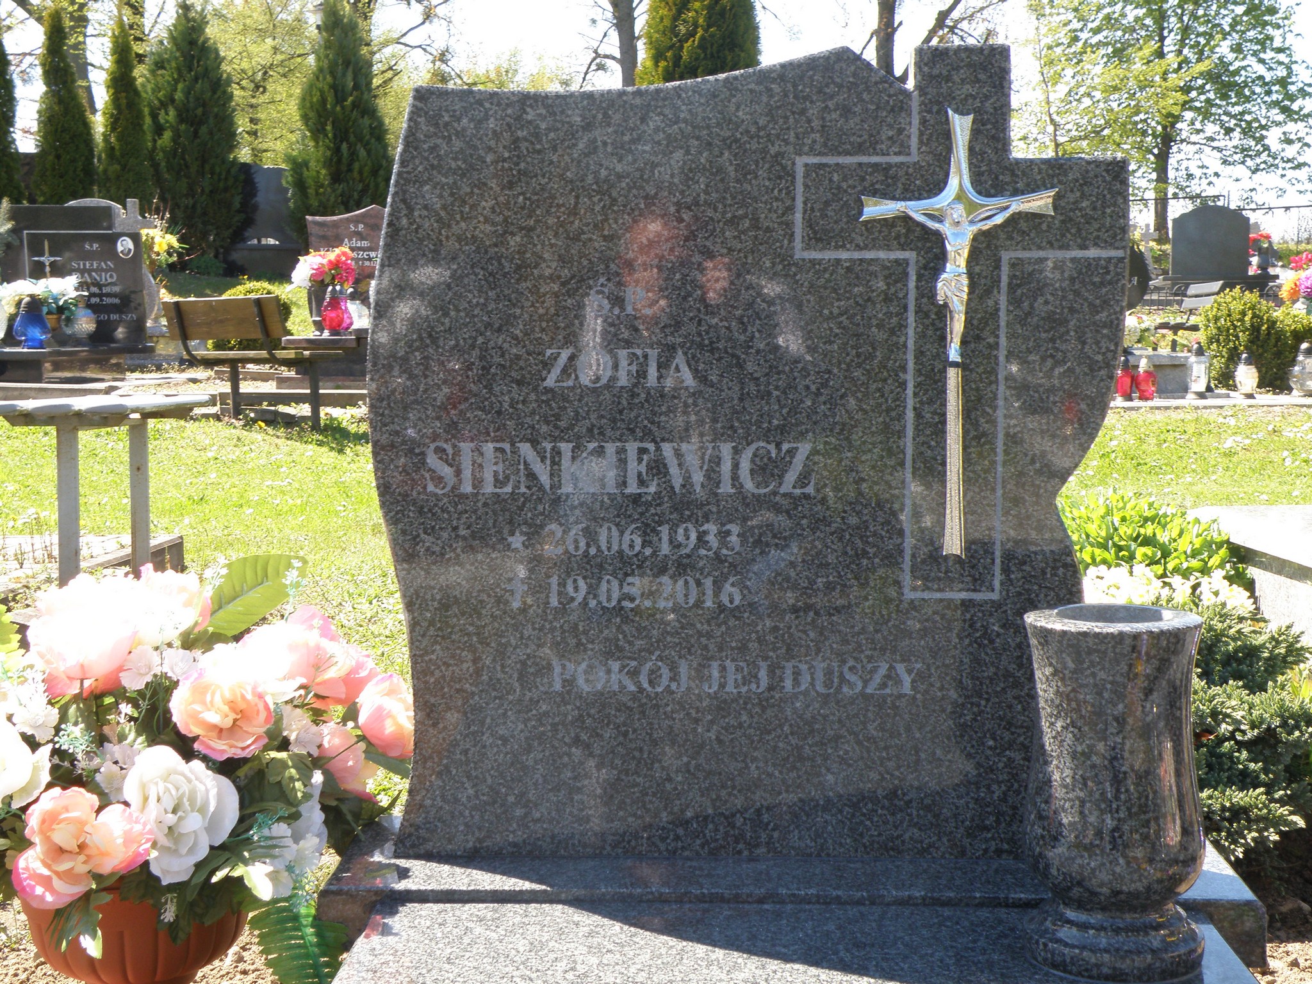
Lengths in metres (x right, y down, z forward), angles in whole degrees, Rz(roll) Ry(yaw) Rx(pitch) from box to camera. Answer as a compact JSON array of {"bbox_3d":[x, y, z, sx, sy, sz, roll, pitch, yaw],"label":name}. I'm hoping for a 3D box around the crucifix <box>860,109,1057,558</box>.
[{"bbox_3d":[0.296,-0.154,2.030,0.192,0.437,0.038,0,6,2],"label":"crucifix"}]

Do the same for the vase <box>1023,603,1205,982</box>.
[{"bbox_3d":[0.402,0.259,1.835,0.149,0.303,0.149,0,6,2],"label":"vase"}]

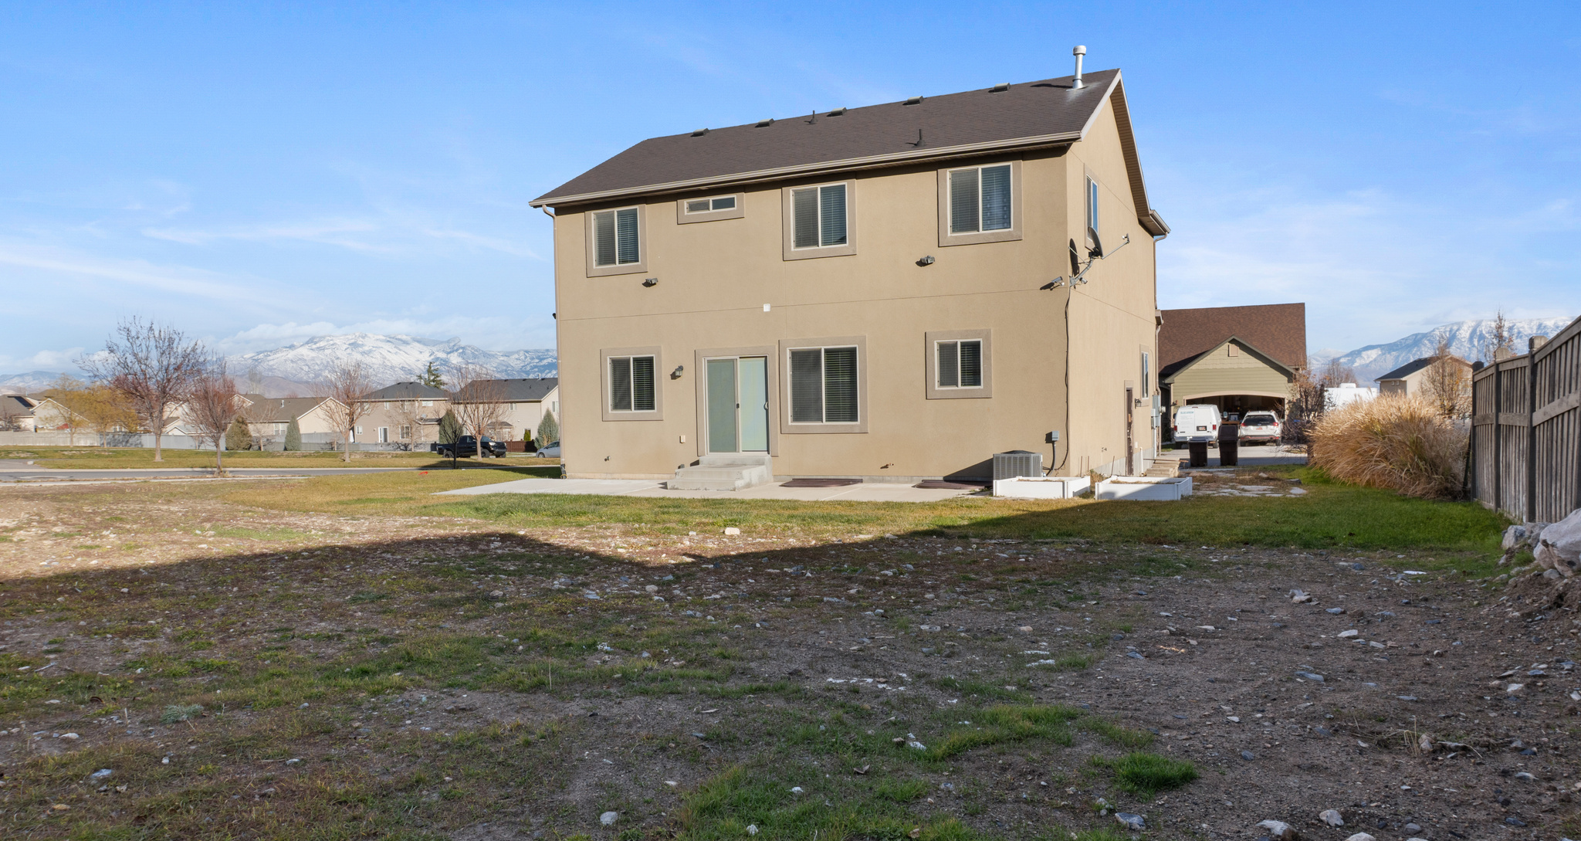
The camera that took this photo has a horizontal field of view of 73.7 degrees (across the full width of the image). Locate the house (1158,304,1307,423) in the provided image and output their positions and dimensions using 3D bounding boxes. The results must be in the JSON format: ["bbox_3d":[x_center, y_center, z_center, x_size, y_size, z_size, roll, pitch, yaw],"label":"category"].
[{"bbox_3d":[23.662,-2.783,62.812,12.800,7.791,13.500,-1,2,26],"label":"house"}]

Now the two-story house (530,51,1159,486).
[{"bbox_3d":[2.769,-3.253,27.431,12.150,8.750,14.100,0,2,26],"label":"two-story house"}]

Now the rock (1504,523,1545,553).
[{"bbox_3d":[6.833,1.092,9.800,0.340,0.250,0.300,0,2,35],"label":"rock"}]

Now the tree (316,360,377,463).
[{"bbox_3d":[-26.370,-0.548,62.424,3.400,6.000,3.400,-2,2,-23],"label":"tree"}]

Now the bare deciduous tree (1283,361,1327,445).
[{"bbox_3d":[25.625,-0.862,52.500,2.100,4.200,2.100,0,2,26],"label":"bare deciduous tree"}]

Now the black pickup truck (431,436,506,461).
[{"bbox_3d":[-25.595,2.196,84.000,5.350,1.870,1.920,-1,2,26],"label":"black pickup truck"}]

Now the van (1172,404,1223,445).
[{"bbox_3d":[20.681,0.249,53.284,2.020,2.100,5.500,-1,2,24],"label":"van"}]

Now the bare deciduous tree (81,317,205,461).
[{"bbox_3d":[-32.081,-1.558,52.409,5.400,7.100,5.300,-2,2,-31],"label":"bare deciduous tree"}]

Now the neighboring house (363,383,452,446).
[{"bbox_3d":[-46.785,-0.667,131.365,10.400,8.167,9.800,-1,2,21],"label":"neighboring house"}]

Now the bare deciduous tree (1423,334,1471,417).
[{"bbox_3d":[38.618,-2.472,62.000,2.600,5.524,2.600,0,2,32],"label":"bare deciduous tree"}]

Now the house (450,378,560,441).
[{"bbox_3d":[-31.933,-0.816,125.299,12.373,8.220,9.600,-1,2,21],"label":"house"}]

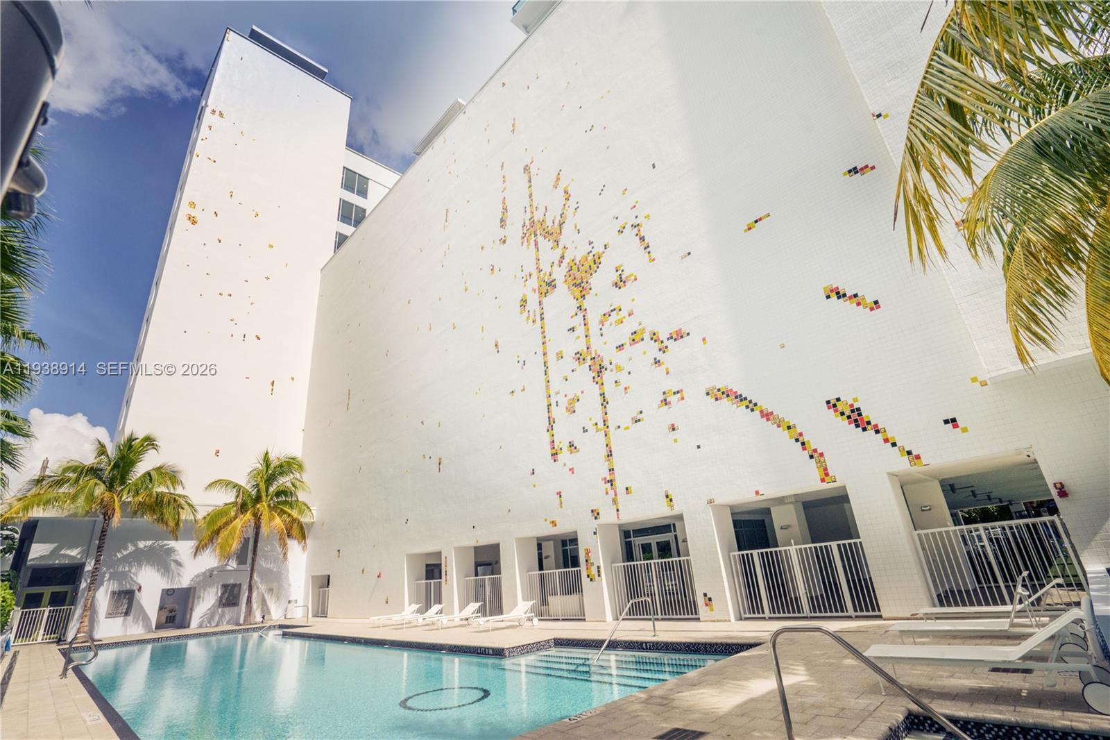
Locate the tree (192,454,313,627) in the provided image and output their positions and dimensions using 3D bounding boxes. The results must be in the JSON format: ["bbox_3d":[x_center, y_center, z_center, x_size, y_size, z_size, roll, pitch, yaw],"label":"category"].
[{"bbox_3d":[-16.426,8.962,27.215,5.700,9.300,5.300,17,-30,-43],"label":"tree"}]

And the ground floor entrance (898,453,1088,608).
[{"bbox_3d":[8.048,3.063,9.282,0.600,2.650,2.280,17,-30,-43],"label":"ground floor entrance"}]

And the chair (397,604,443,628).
[{"bbox_3d":[-4.806,8.725,17.490,1.920,0.710,0.670,17,-30,-43],"label":"chair"}]

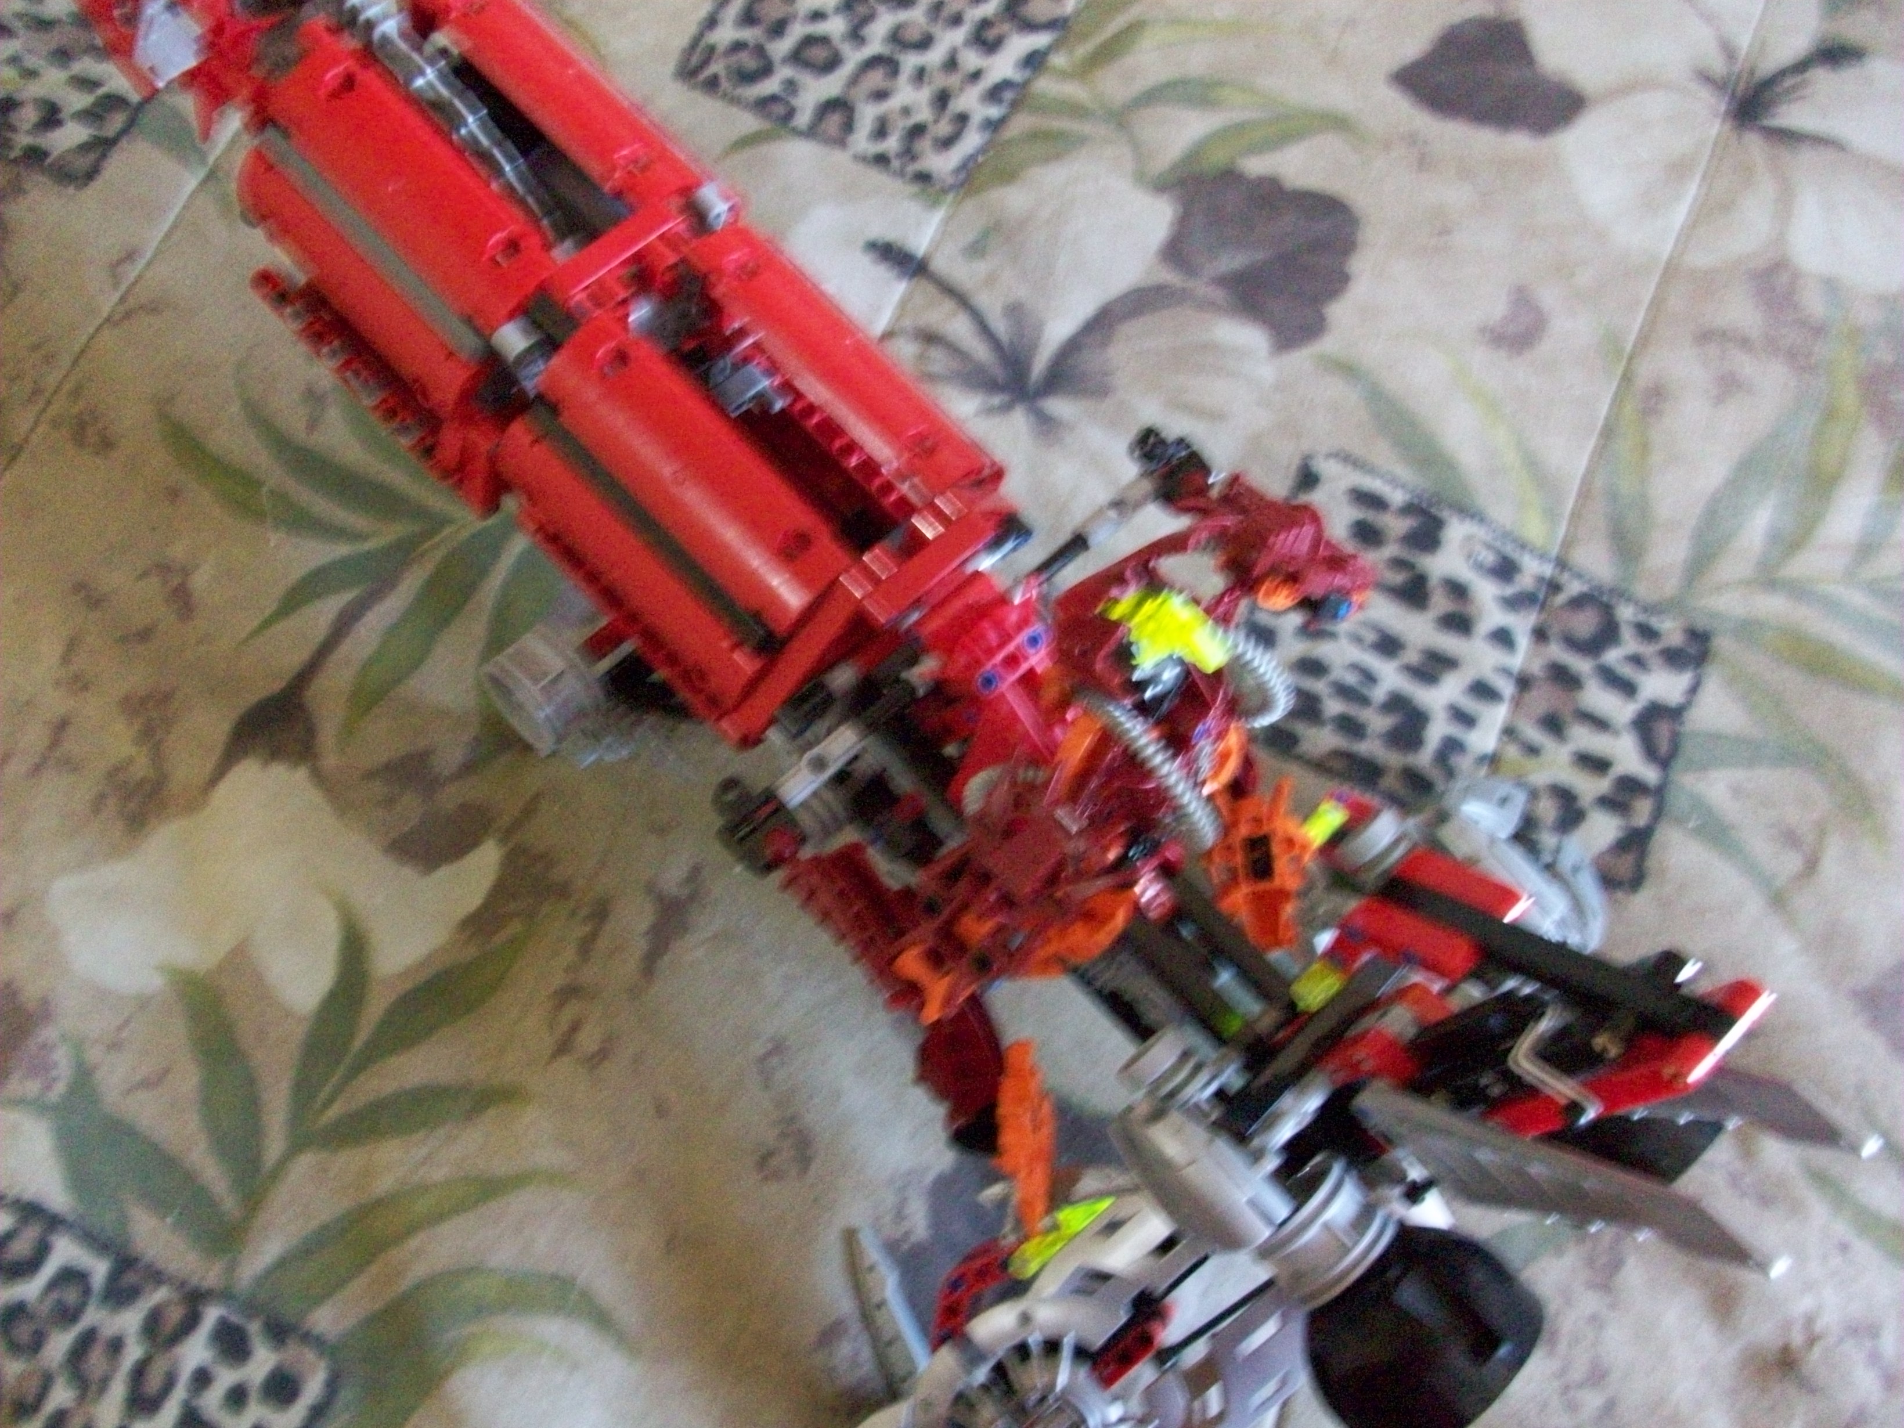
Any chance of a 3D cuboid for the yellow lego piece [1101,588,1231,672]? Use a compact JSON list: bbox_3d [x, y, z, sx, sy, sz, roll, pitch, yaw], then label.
[{"bbox_3d":[0.053,-0.021,0.462,0.031,0.016,0.017,22,74,8],"label":"yellow lego piece"}]

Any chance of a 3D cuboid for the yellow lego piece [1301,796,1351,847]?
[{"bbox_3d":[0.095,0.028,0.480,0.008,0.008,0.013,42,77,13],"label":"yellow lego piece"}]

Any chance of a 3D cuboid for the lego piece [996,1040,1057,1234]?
[{"bbox_3d":[0.018,0.104,0.458,0.015,0.022,0.047,-1,72,0],"label":"lego piece"}]

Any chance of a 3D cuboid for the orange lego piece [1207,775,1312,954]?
[{"bbox_3d":[0.077,0.038,0.472,0.025,0.016,0.043,0,72,1],"label":"orange lego piece"}]

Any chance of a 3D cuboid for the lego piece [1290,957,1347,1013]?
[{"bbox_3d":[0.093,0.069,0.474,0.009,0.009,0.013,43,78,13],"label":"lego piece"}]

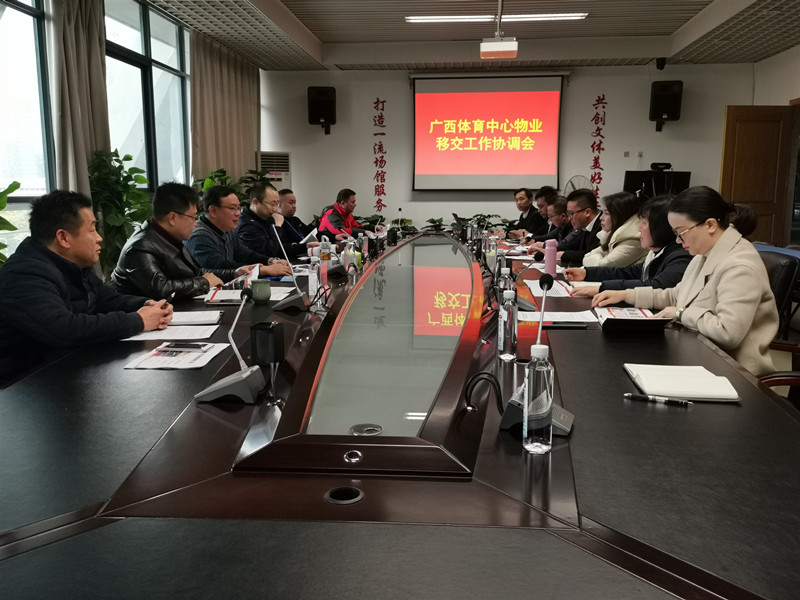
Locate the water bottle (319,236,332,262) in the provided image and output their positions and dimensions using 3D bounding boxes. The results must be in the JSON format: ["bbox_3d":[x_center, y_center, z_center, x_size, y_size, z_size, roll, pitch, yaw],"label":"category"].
[{"bbox_3d":[-0.525,-0.364,4.743,0.074,0.180,0.074,1,9,5],"label":"water bottle"}]

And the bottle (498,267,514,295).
[{"bbox_3d":[0.387,-0.017,2.458,0.053,0.191,0.053,1,9,6],"label":"bottle"}]

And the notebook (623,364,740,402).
[{"bbox_3d":[0.718,0.201,1.723,0.228,0.016,0.300,2,9,10],"label":"notebook"}]

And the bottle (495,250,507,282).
[{"bbox_3d":[0.512,-0.162,3.435,0.057,0.198,0.057,1,9,6],"label":"bottle"}]

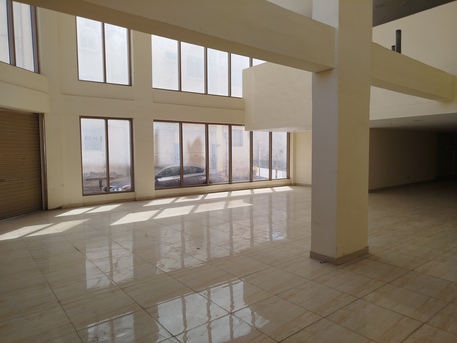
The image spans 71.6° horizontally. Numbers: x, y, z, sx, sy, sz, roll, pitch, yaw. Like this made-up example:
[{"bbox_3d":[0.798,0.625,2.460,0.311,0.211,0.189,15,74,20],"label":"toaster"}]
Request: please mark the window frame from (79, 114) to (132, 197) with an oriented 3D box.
[{"bbox_3d":[-3.649,-0.468,9.705,1.540,2.300,0.130,-3,4,-35],"label":"window frame"}]

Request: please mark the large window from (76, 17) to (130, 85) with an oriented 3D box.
[{"bbox_3d":[-3.688,-3.753,9.523,1.550,2.200,0.130,-3,4,-35],"label":"large window"}]

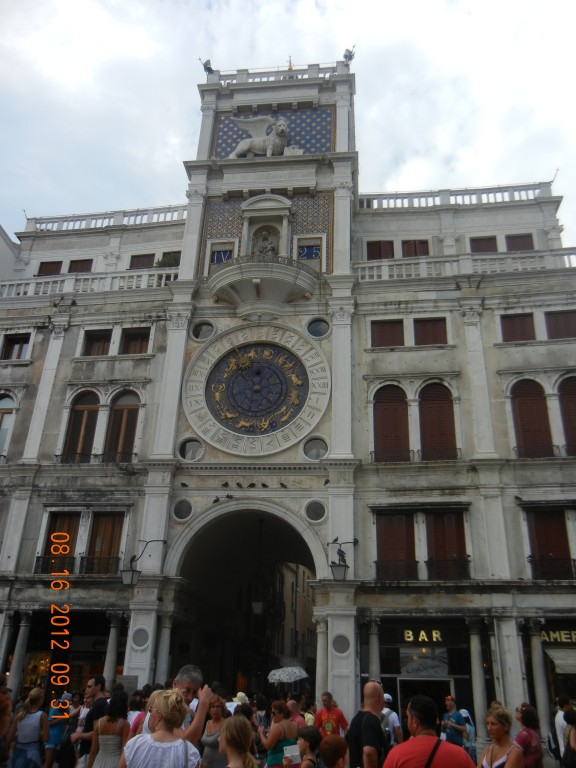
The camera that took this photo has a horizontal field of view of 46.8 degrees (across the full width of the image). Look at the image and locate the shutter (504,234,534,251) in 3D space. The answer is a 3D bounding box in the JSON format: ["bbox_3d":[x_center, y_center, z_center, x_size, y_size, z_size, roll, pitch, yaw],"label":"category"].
[{"bbox_3d":[10.896,-6.609,31.238,1.230,1.030,0.100,-2,-27,8],"label":"shutter"}]

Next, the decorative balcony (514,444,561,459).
[{"bbox_3d":[6.936,1.906,18.597,1.250,0.370,0.250,-2,-26,8],"label":"decorative balcony"}]

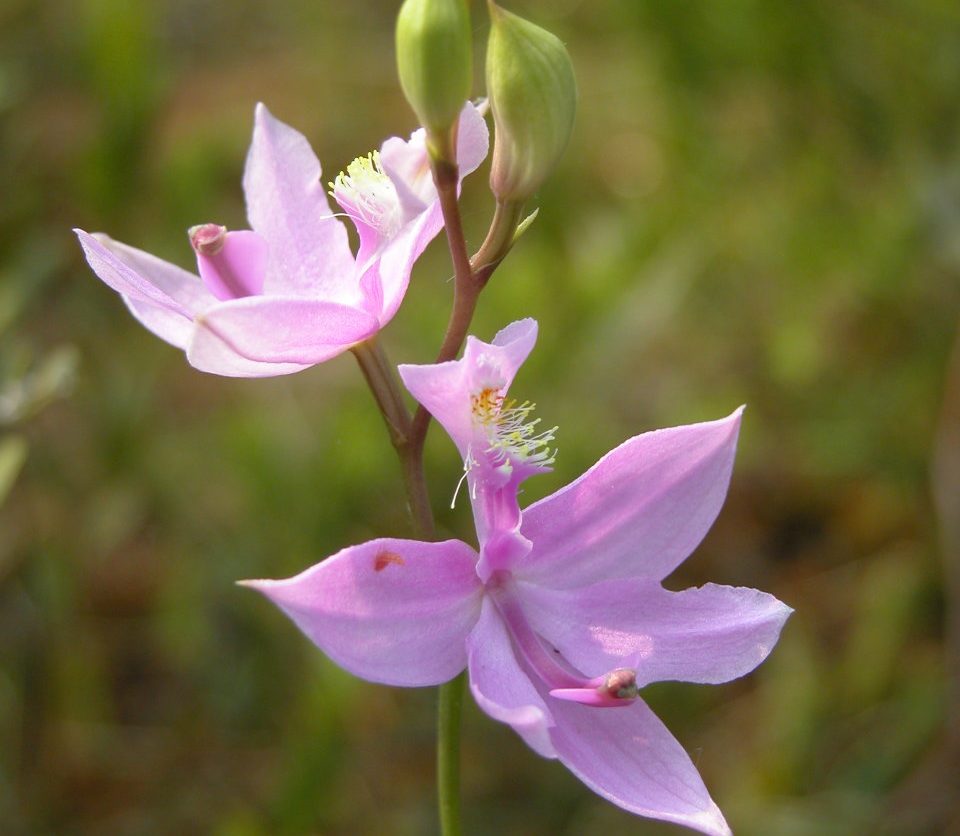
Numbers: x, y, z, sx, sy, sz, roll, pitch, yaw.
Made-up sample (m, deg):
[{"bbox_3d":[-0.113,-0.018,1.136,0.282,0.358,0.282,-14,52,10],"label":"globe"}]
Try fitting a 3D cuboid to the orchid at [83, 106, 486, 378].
[{"bbox_3d":[-0.015,-0.013,0.272,0.028,0.018,0.025,-9,12,-16],"label":"orchid"}]

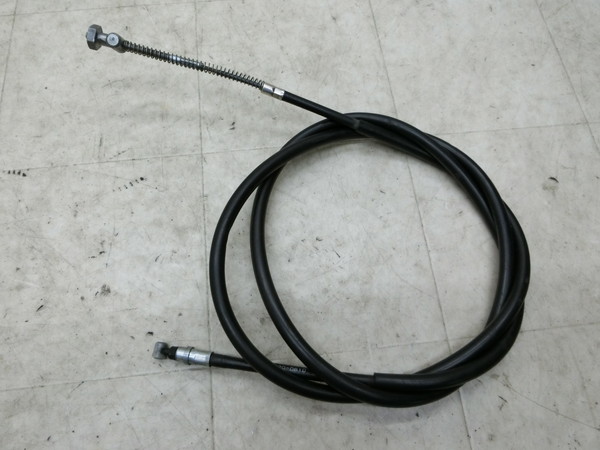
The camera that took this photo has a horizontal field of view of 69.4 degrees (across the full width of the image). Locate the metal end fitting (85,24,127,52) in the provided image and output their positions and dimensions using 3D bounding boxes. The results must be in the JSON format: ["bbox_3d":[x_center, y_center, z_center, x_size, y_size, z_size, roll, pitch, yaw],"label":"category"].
[{"bbox_3d":[-0.136,-0.129,0.304,0.026,0.017,0.017,12,69,-8],"label":"metal end fitting"}]

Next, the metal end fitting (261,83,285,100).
[{"bbox_3d":[-0.019,-0.097,0.315,0.017,0.007,0.007,24,70,0],"label":"metal end fitting"}]

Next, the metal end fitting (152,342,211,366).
[{"bbox_3d":[-0.072,0.079,0.263,0.035,0.011,0.011,7,69,0],"label":"metal end fitting"}]

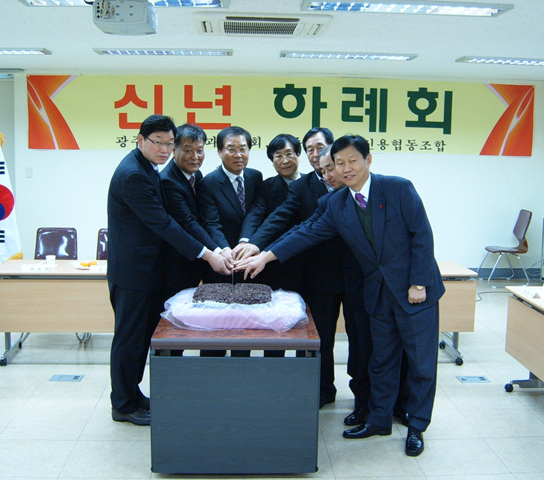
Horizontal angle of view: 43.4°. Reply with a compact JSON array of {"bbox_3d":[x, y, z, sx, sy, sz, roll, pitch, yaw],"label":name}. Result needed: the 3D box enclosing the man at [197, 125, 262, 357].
[{"bbox_3d":[-0.260,0.193,4.085,0.490,1.720,0.550,0,8,-8],"label":"man"}]

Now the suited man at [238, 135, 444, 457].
[{"bbox_3d":[0.401,0.283,3.633,0.910,1.670,0.620,4,8,25],"label":"suited man"}]

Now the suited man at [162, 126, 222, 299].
[{"bbox_3d":[-0.480,0.188,4.064,0.490,1.730,0.560,-4,9,-33],"label":"suited man"}]

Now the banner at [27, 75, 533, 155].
[{"bbox_3d":[0.158,-1.484,8.238,6.093,0.861,0.030,0,8,-3],"label":"banner"}]

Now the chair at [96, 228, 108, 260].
[{"bbox_3d":[-1.330,0.373,5.748,0.500,0.890,0.580,0,8,-3],"label":"chair"}]

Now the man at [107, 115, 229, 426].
[{"bbox_3d":[-0.605,0.180,3.957,0.660,1.770,0.500,4,8,20],"label":"man"}]

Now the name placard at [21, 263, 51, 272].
[{"bbox_3d":[-1.675,0.202,4.896,0.205,0.053,0.060,0,7,-3],"label":"name placard"}]

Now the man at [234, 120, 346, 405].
[{"bbox_3d":[0.102,0.202,4.052,0.540,1.720,0.700,6,9,35],"label":"man"}]

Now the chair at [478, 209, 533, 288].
[{"bbox_3d":[2.811,0.091,8.251,0.570,0.890,0.520,0,8,-3],"label":"chair"}]

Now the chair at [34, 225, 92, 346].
[{"bbox_3d":[-1.807,0.381,5.589,0.490,0.900,0.570,0,7,-3],"label":"chair"}]

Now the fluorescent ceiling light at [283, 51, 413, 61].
[{"bbox_3d":[0.748,-1.805,6.695,1.320,0.070,0.330,0,7,-3],"label":"fluorescent ceiling light"}]

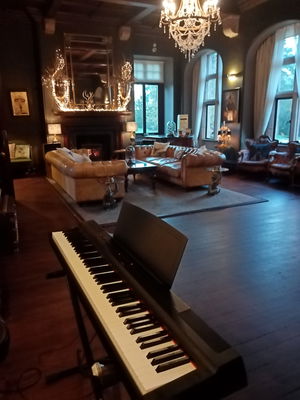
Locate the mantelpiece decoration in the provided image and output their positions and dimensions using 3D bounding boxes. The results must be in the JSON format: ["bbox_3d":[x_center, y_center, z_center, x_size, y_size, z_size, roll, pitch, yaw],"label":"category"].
[{"bbox_3d":[-1.833,-3.584,9.040,2.620,1.814,0.350,-5,15,-17],"label":"mantelpiece decoration"}]

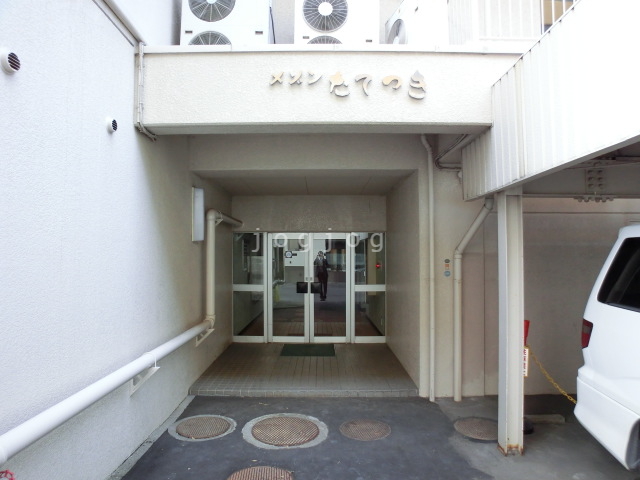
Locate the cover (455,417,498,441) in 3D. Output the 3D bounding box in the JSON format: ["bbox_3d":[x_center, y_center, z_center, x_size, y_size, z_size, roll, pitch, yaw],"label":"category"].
[{"bbox_3d":[1.570,1.831,3.743,0.500,0.030,0.500,0,-2,0],"label":"cover"}]

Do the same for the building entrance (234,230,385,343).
[{"bbox_3d":[-0.185,0.849,6.870,2.730,1.960,0.120,0,-2,0],"label":"building entrance"}]

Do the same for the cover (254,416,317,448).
[{"bbox_3d":[-0.323,1.830,3.693,0.635,0.030,0.635,0,-2,0],"label":"cover"}]

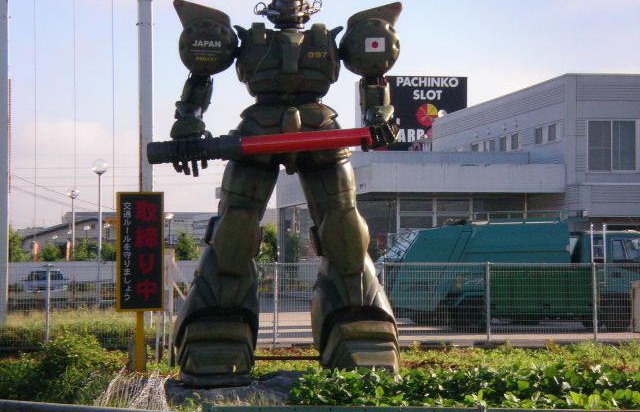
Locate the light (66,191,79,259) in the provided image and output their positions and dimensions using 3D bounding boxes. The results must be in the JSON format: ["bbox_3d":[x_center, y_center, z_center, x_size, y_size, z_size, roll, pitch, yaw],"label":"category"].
[{"bbox_3d":[-11.950,1.650,85.100,0.520,4.900,0.520,0,-2,0],"label":"light"}]

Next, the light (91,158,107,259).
[{"bbox_3d":[-7.520,0.860,60.050,0.520,4.950,0.520,0,-2,0],"label":"light"}]

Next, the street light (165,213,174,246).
[{"bbox_3d":[-11.820,3.000,138.000,0.520,4.900,0.520,0,-2,0],"label":"street light"}]

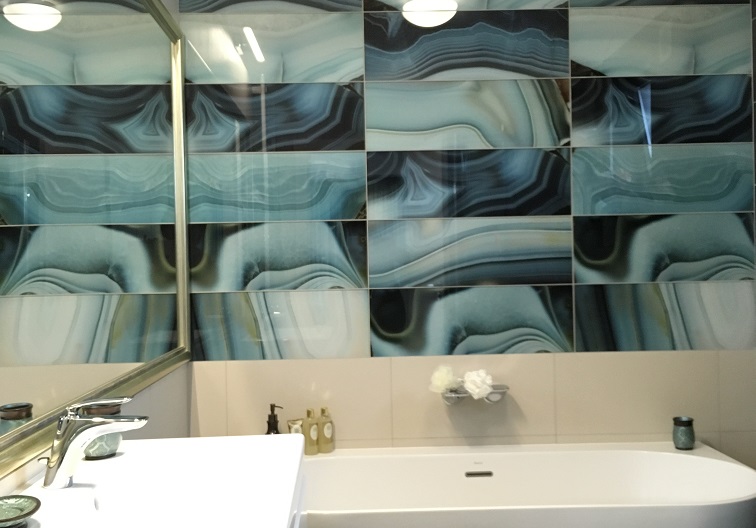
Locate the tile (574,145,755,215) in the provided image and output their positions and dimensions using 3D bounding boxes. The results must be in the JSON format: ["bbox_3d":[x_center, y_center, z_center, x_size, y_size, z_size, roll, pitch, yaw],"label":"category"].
[{"bbox_3d":[1.047,-0.311,3.104,0.672,0.250,0.012,-1,0,-1],"label":"tile"}]

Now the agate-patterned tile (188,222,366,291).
[{"bbox_3d":[-0.361,-0.027,3.071,0.652,0.249,0.010,-1,1,-1],"label":"agate-patterned tile"}]

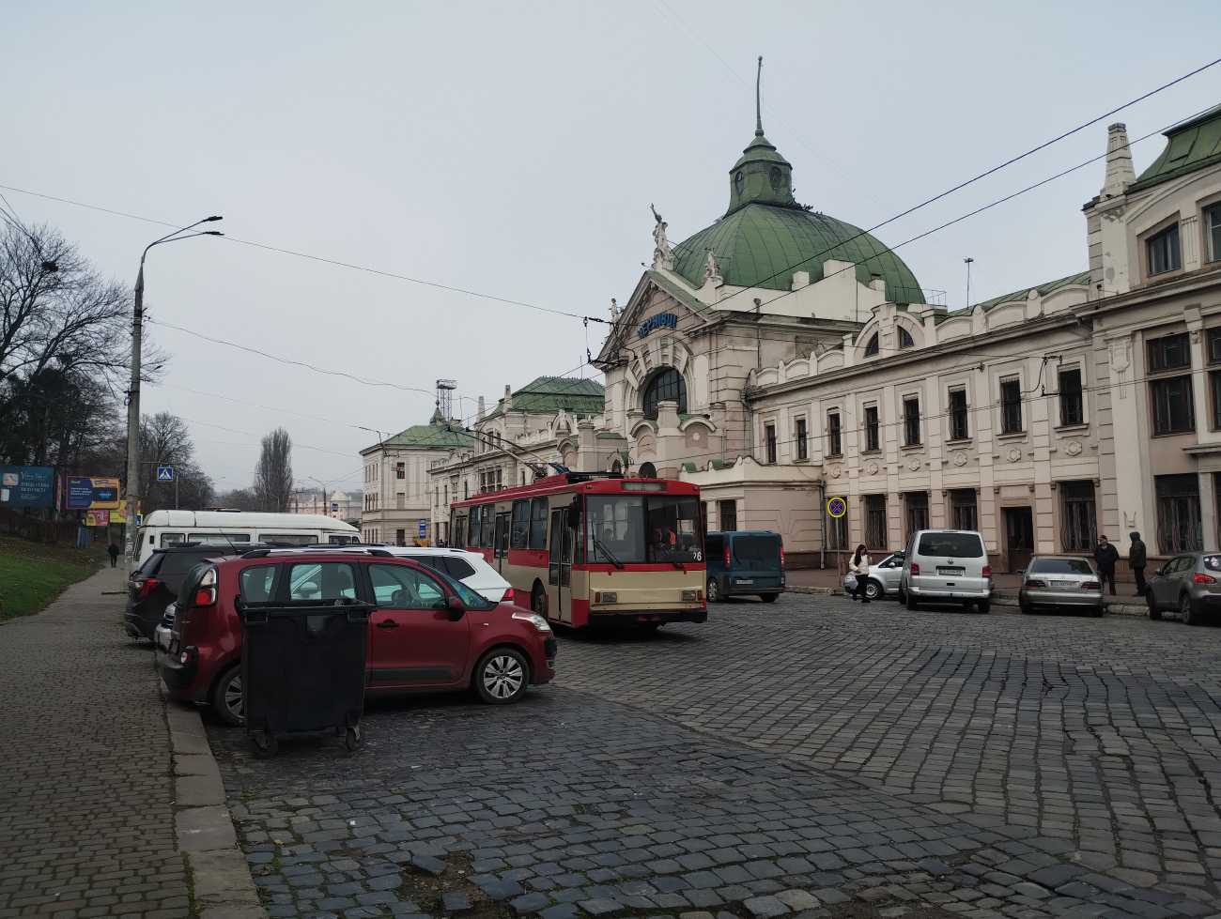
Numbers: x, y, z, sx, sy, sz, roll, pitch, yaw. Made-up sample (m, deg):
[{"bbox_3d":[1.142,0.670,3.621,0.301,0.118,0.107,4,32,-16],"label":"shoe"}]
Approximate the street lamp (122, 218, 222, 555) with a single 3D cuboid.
[{"bbox_3d":[-16.360,-2.098,37.129,3.400,13.750,1.500,1,-4,-26],"label":"street lamp"}]

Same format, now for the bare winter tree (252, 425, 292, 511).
[{"bbox_3d":[-68.350,5.805,200.636,8.000,24.490,8.000,1,-4,-26],"label":"bare winter tree"}]

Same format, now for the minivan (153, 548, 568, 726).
[{"bbox_3d":[-2.599,1.786,10.604,4.080,1.650,1.770,2,-5,-27],"label":"minivan"}]

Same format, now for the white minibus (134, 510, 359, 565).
[{"bbox_3d":[-6.834,2.275,19.993,4.950,2.470,1.970,3,-5,-28],"label":"white minibus"}]

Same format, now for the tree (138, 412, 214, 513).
[{"bbox_3d":[-54.649,3.054,122.438,10.000,17.720,10.000,1,-4,-26],"label":"tree"}]

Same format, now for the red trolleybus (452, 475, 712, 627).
[{"bbox_3d":[-1.386,2.060,23.400,2.500,3.330,11.340,0,-4,-21],"label":"red trolleybus"}]

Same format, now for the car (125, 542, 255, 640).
[{"bbox_3d":[-5.410,2.291,16.646,5.040,1.780,2.000,2,-5,-29],"label":"car"}]

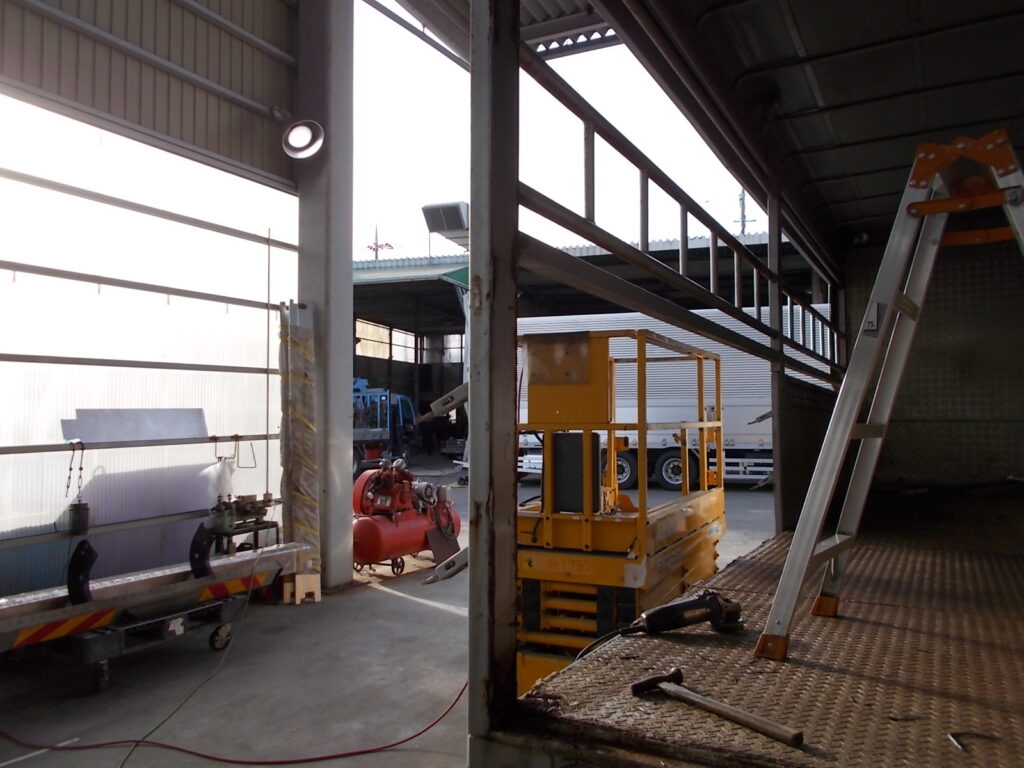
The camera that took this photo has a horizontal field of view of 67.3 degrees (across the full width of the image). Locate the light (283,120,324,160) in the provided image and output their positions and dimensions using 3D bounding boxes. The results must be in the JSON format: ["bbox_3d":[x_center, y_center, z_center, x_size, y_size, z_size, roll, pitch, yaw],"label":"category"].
[{"bbox_3d":[-1.858,-2.185,6.660,0.370,0.260,0.370,-28,-29,-17],"label":"light"}]

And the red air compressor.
[{"bbox_3d":[-1.145,1.358,8.211,0.600,1.150,1.560,-1,-2,30],"label":"red air compressor"}]

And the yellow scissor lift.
[{"bbox_3d":[0.716,0.795,4.807,0.840,2.065,1.800,-1,-2,27],"label":"yellow scissor lift"}]

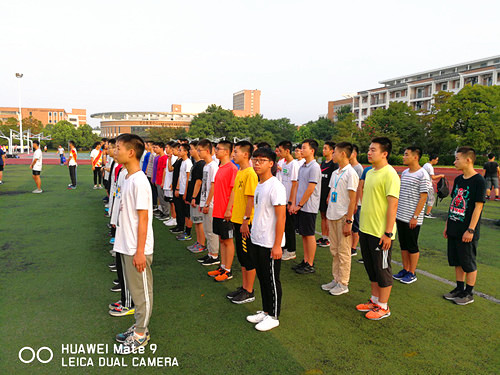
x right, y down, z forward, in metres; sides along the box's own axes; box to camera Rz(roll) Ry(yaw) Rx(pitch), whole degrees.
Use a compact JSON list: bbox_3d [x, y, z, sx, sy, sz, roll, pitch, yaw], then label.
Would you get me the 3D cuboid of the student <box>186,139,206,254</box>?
[{"bbox_3d":[-0.824,0.140,6.063,0.350,1.730,0.480,-1,6,-22],"label":"student"}]

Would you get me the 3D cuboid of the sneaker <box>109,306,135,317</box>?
[{"bbox_3d":[-1.240,1.173,3.791,0.280,0.105,0.105,-1,6,-22],"label":"sneaker"}]

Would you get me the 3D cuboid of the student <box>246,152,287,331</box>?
[{"bbox_3d":[0.141,0.444,3.576,0.340,1.680,0.480,-2,7,-27],"label":"student"}]

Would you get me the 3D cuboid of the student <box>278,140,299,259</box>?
[{"bbox_3d":[0.588,0.193,5.730,0.350,1.755,0.480,-1,6,-22],"label":"student"}]

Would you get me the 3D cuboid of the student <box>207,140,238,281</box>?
[{"bbox_3d":[-0.346,0.270,4.877,0.360,1.740,0.490,-1,6,-20],"label":"student"}]

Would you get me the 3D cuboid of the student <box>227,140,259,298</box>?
[{"bbox_3d":[-0.086,0.347,4.201,0.340,1.730,0.480,-2,6,-24],"label":"student"}]

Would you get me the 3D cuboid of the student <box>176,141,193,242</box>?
[{"bbox_3d":[-1.162,0.055,6.911,0.320,1.730,0.470,-2,6,-23],"label":"student"}]

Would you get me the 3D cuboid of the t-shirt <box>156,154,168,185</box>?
[{"bbox_3d":[-1.959,-0.403,8.731,0.270,0.660,0.470,-2,6,-23],"label":"t-shirt"}]

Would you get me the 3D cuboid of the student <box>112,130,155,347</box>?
[{"bbox_3d":[-0.950,0.426,3.169,0.350,1.760,0.480,-1,6,-18],"label":"student"}]

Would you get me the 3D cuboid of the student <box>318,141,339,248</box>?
[{"bbox_3d":[1.315,0.115,6.575,0.350,1.777,0.480,-1,6,-22],"label":"student"}]

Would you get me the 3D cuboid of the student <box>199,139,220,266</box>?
[{"bbox_3d":[-0.562,0.203,5.412,0.350,1.745,0.480,-1,6,-22],"label":"student"}]

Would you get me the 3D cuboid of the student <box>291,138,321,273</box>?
[{"bbox_3d":[0.743,0.243,5.178,0.370,1.771,0.490,-1,6,-22],"label":"student"}]

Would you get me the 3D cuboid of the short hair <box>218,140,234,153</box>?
[{"bbox_3d":[-0.289,-0.504,4.796,0.200,0.155,0.170,-1,6,-20],"label":"short hair"}]

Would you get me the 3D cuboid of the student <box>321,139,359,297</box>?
[{"bbox_3d":[0.999,0.342,4.402,0.360,1.730,0.500,-2,6,-22],"label":"student"}]

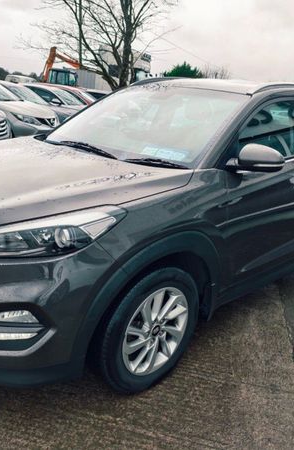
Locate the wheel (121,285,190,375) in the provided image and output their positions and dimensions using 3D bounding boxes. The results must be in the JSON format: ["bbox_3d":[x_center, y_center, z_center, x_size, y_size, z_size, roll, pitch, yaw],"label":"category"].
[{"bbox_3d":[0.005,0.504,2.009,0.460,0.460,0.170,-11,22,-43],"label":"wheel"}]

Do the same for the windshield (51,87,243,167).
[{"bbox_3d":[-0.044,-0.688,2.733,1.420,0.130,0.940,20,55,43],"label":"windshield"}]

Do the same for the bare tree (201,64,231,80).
[{"bbox_3d":[4.898,-9.643,29.592,3.000,4.240,3.000,4,16,0],"label":"bare tree"}]

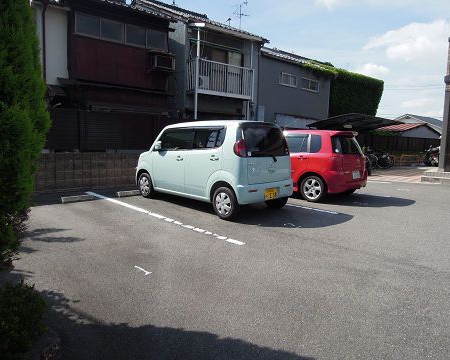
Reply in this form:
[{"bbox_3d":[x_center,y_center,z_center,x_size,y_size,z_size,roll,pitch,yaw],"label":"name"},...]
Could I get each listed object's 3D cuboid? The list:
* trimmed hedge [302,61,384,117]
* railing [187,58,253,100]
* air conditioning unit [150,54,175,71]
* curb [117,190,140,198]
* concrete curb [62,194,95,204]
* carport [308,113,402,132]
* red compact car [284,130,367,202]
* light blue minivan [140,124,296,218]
[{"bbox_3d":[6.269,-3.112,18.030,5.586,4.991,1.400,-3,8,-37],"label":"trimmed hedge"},{"bbox_3d":[-0.123,-3.443,11.717,2.389,1.078,0.686,-3,8,-37],"label":"railing"},{"bbox_3d":[-2.062,-3.848,10.986,0.717,0.418,0.450,-3,8,-37],"label":"air conditioning unit"},{"bbox_3d":[-2.084,0.305,7.405,0.610,0.105,0.130,-4,8,-43],"label":"curb"},{"bbox_3d":[-2.899,0.373,6.605,0.620,0.105,0.130,-4,8,-43],"label":"concrete curb"},{"bbox_3d":[6.075,-1.529,15.199,5.867,2.450,1.980,-4,8,-43],"label":"carport"},{"bbox_3d":[1.559,-0.454,8.577,1.680,1.535,3.925,-4,8,-43],"label":"red compact car"},{"bbox_3d":[-0.368,-0.329,6.613,1.475,1.620,3.395,-4,9,-43],"label":"light blue minivan"}]

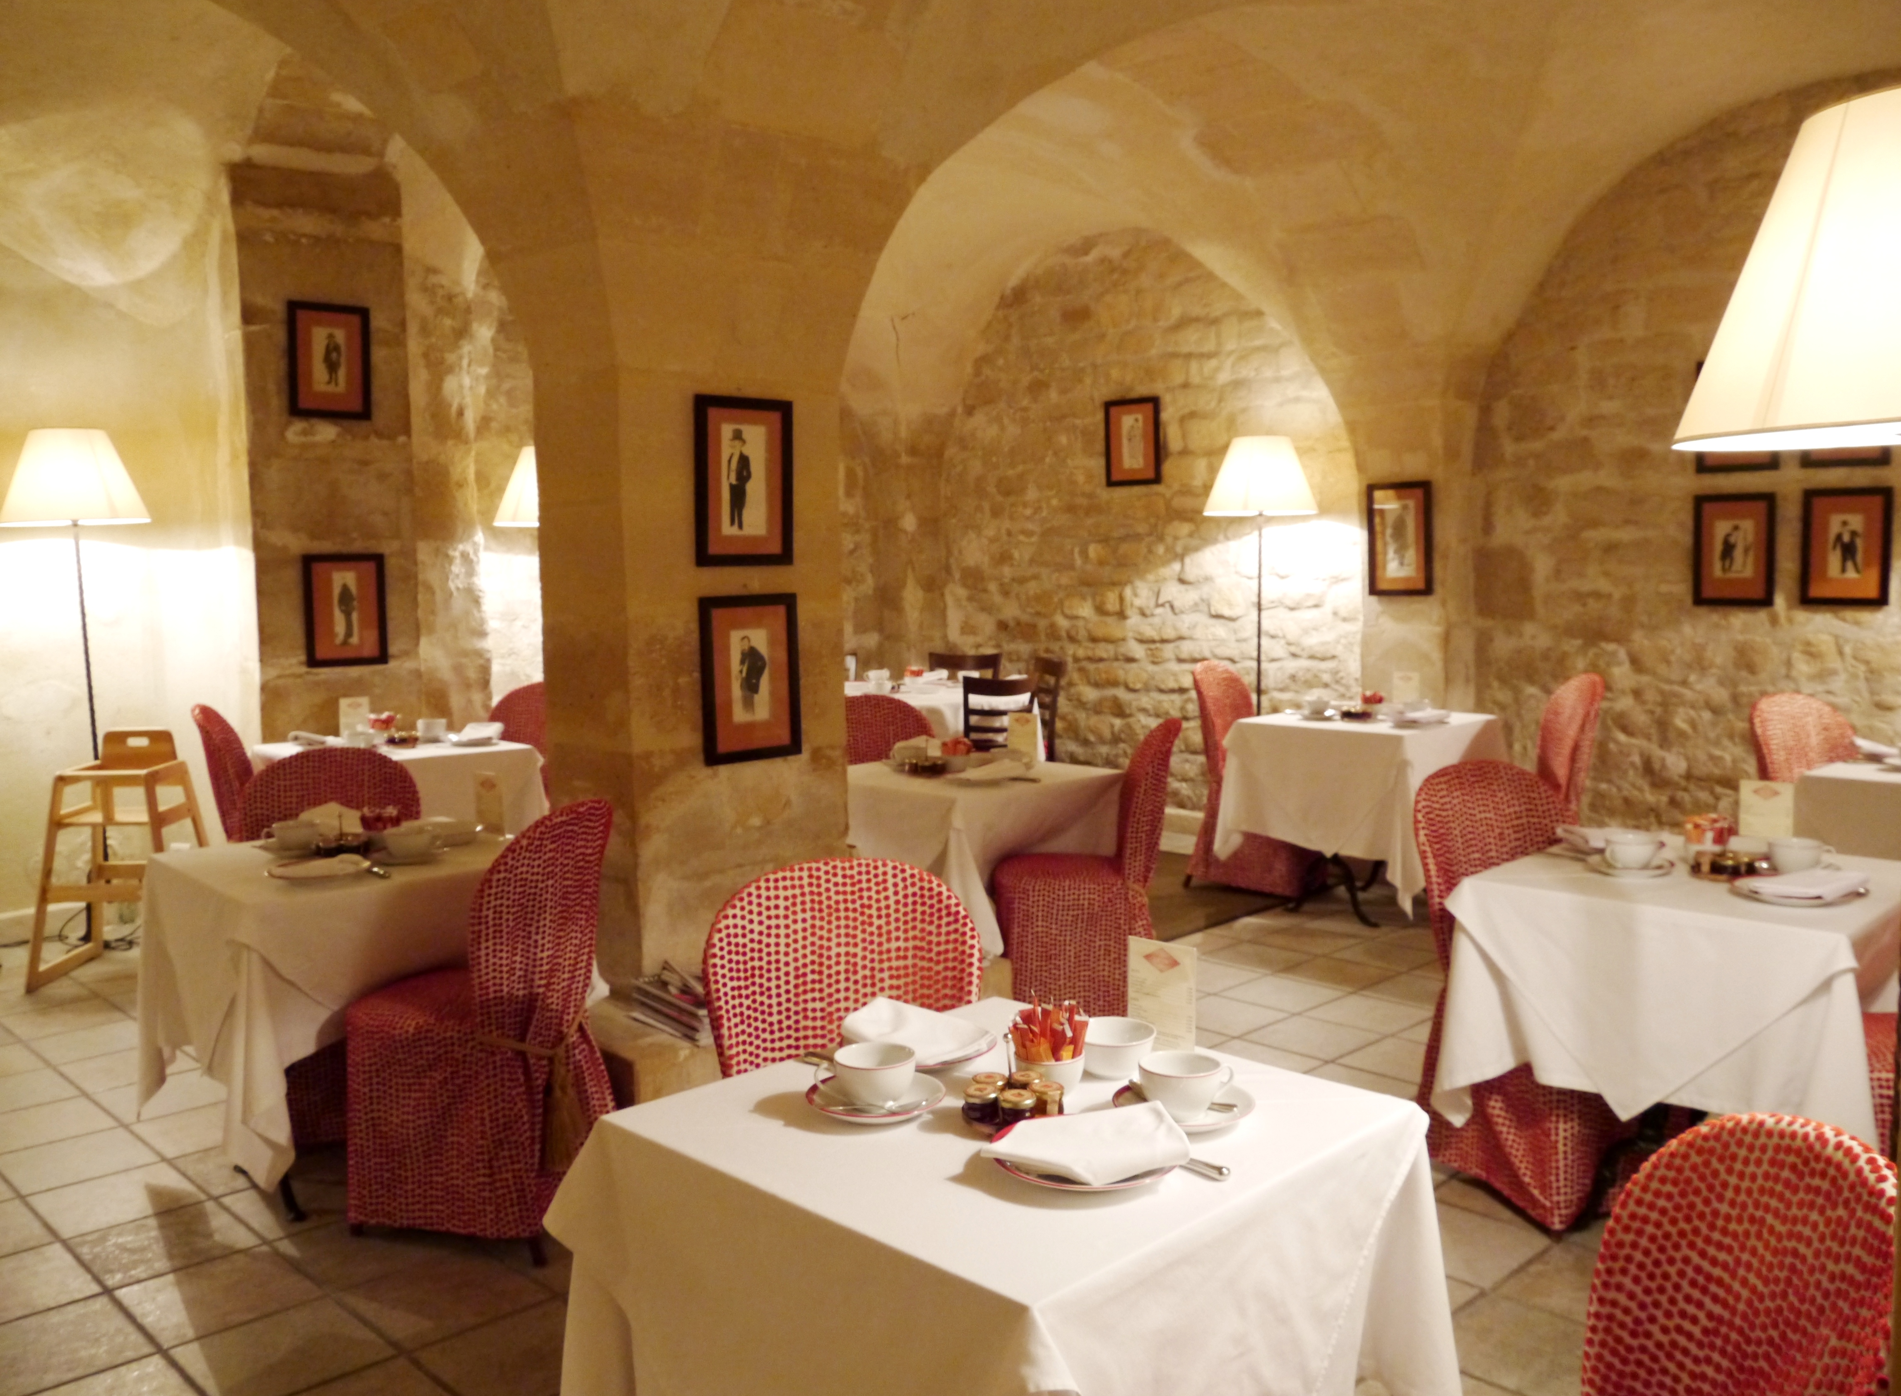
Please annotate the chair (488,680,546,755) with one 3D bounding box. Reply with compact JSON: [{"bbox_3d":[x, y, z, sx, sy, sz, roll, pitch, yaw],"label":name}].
[{"bbox_3d":[-1.677,0.414,5.998,0.490,0.950,0.590,2,6,25],"label":"chair"}]

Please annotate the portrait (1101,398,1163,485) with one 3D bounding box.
[{"bbox_3d":[0.900,-1.250,7.550,0.315,0.418,0.030,4,7,40],"label":"portrait"}]

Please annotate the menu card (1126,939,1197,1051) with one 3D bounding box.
[{"bbox_3d":[0.290,0.405,2.090,0.104,0.150,0.025,3,6,35],"label":"menu card"}]

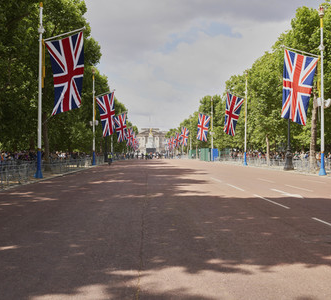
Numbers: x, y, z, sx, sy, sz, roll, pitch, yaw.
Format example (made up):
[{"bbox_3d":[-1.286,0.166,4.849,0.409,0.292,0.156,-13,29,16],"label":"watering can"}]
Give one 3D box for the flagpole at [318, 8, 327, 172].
[{"bbox_3d":[12.049,-4.556,33.600,0.570,13.000,0.570,0,0,-2],"label":"flagpole"}]

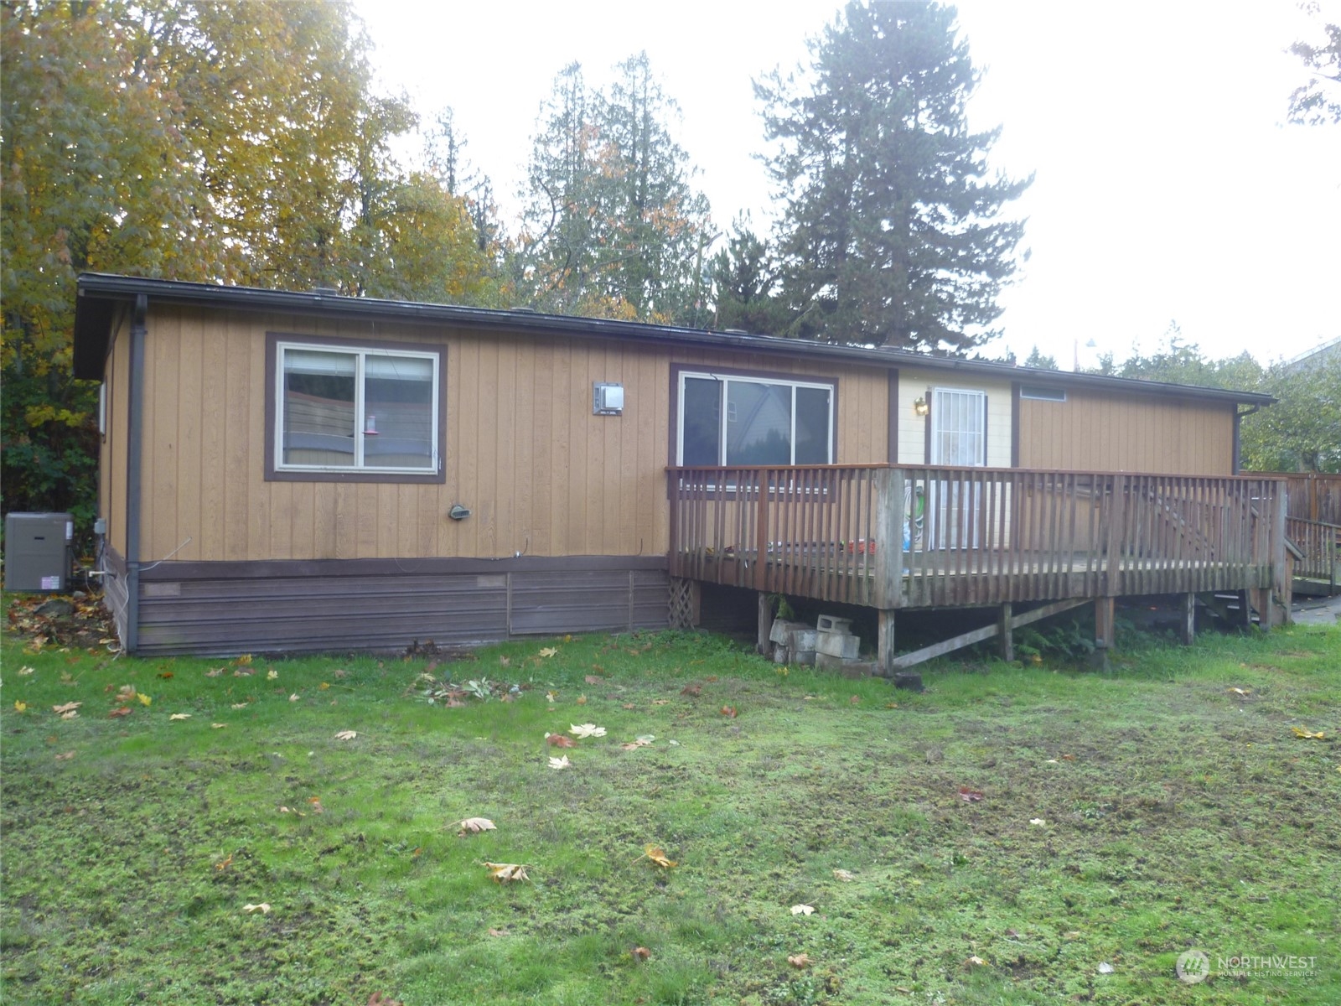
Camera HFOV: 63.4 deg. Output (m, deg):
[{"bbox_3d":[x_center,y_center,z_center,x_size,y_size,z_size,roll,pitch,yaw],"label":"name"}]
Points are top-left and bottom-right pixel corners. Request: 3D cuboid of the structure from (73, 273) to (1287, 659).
[{"bbox_3d":[0.533,-0.307,16.084,16.400,3.350,7.200,1,1,-29],"label":"structure"}]

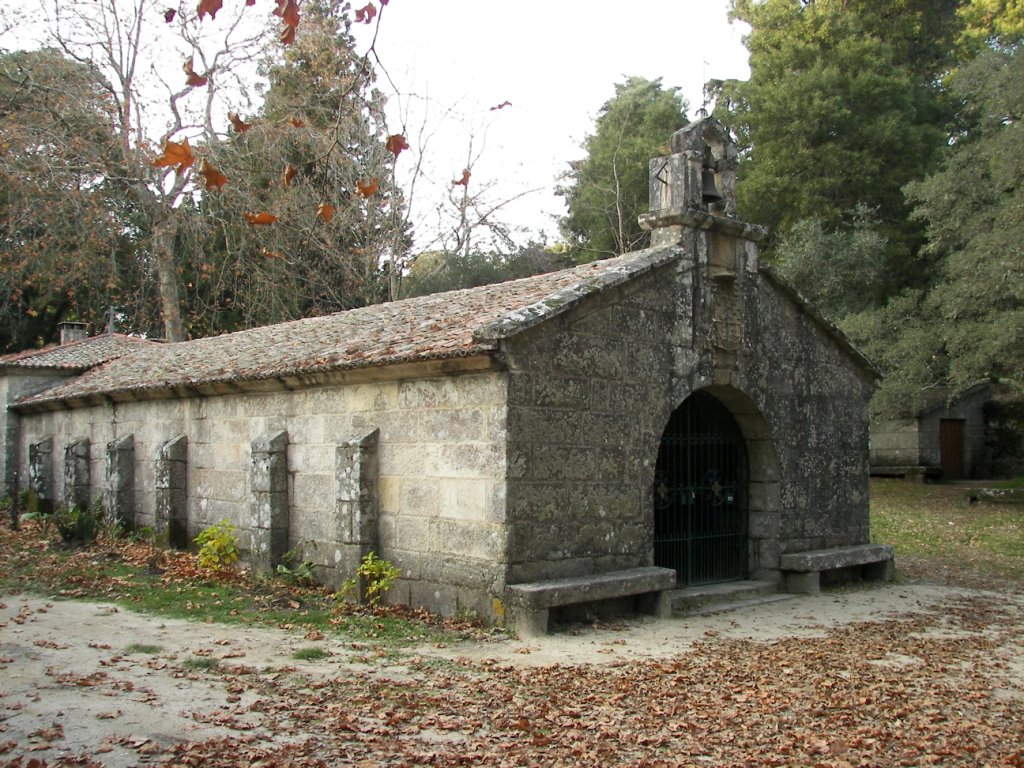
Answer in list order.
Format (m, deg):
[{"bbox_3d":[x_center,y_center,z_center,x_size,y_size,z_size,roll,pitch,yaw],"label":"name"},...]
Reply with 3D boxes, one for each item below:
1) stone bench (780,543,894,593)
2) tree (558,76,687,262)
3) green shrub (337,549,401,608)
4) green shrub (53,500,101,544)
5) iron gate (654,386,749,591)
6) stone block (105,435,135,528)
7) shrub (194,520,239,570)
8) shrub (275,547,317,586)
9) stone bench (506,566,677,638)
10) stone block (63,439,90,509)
[{"bbox_3d":[4.052,2.281,13.254,1.989,0.449,0.398,3,-5,-41],"label":"stone bench"},{"bbox_3d":[3.639,-3.003,33.403,4.803,13.028,4.323,3,-5,-41],"label":"tree"},{"bbox_3d":[-1.506,2.057,11.280,0.656,0.592,0.500,3,-5,-41],"label":"green shrub"},{"bbox_3d":[-6.773,2.147,16.585,0.747,0.669,0.672,3,-5,-41],"label":"green shrub"},{"bbox_3d":[2.087,1.205,12.503,2.192,2.293,0.081,3,-5,-41],"label":"iron gate"},{"bbox_3d":[-6.271,1.582,17.050,0.263,1.545,0.475,3,-5,-41],"label":"stone block"},{"bbox_3d":[-3.866,2.108,13.958,0.576,0.641,0.518,3,-5,-41],"label":"shrub"},{"bbox_3d":[-2.605,2.195,12.892,0.484,0.460,0.435,3,-5,-41],"label":"shrub"},{"bbox_3d":[0.824,2.130,10.473,2.009,0.428,0.398,3,-5,-41],"label":"stone bench"},{"bbox_3d":[-7.613,1.642,18.612,0.253,1.444,0.495,3,-5,-41],"label":"stone block"}]

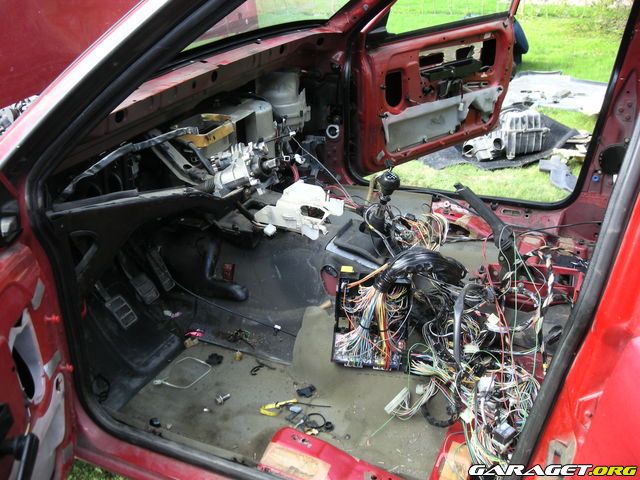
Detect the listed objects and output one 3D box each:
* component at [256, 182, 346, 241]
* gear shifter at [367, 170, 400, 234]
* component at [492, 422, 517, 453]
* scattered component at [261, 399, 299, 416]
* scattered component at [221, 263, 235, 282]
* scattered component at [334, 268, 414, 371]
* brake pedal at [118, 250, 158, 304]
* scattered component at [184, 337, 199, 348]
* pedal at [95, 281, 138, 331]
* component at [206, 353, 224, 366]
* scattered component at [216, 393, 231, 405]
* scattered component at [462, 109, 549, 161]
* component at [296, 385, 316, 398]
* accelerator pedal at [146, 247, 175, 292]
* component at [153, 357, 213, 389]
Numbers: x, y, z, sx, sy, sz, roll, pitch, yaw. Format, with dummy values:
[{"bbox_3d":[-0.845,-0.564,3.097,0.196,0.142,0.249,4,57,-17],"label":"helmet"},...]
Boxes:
[{"bbox_3d":[-0.048,-0.079,1.660,0.200,0.085,0.150,5,27,13],"label":"component"},{"bbox_3d":[0.157,-0.093,1.602,0.060,0.158,0.056,6,29,-3],"label":"gear shifter"},{"bbox_3d":[0.336,0.360,1.180,0.030,0.038,0.030,-19,31,-30],"label":"component"},{"bbox_3d":[-0.086,0.368,1.410,0.085,0.012,0.039,-8,26,-15],"label":"scattered component"},{"bbox_3d":[-0.256,0.090,1.790,0.036,0.050,0.022,-2,27,0],"label":"scattered component"},{"bbox_3d":[0.130,0.190,1.559,0.180,0.225,0.085,5,-6,13],"label":"scattered component"},{"bbox_3d":[-0.442,0.092,1.580,0.040,0.135,0.048,-20,14,35],"label":"brake pedal"},{"bbox_3d":[-0.325,0.261,1.641,0.022,0.018,0.041,22,34,40],"label":"scattered component"},{"bbox_3d":[-0.480,0.157,1.525,0.032,0.116,0.048,-39,2,35],"label":"pedal"},{"bbox_3d":[-0.249,0.285,1.544,0.042,0.015,0.038,-6,27,-9],"label":"component"},{"bbox_3d":[-0.212,0.347,1.419,0.034,0.018,0.019,-19,32,-31],"label":"scattered component"},{"bbox_3d":[1.054,-0.608,3.720,0.450,0.230,0.240,-1,27,3],"label":"scattered component"},{"bbox_3d":[-0.030,0.341,1.463,0.034,0.014,0.044,13,29,27],"label":"component"},{"bbox_3d":[-0.411,0.076,1.670,0.025,0.108,0.040,-13,18,33],"label":"accelerator pedal"},{"bbox_3d":[-0.321,0.316,1.530,0.087,0.012,0.121,12,28,26],"label":"component"}]

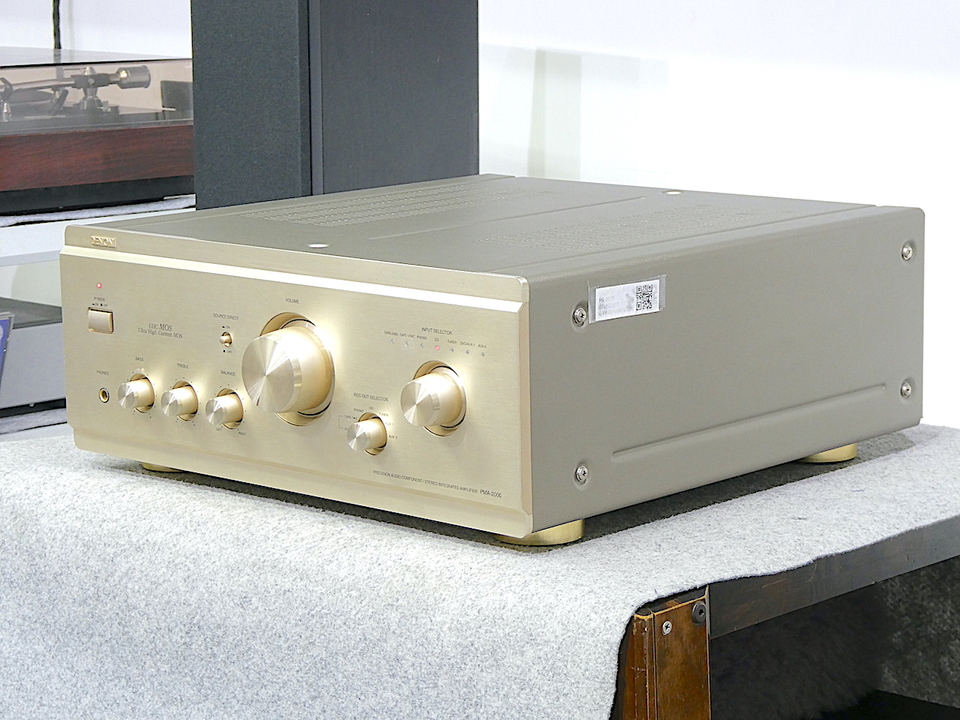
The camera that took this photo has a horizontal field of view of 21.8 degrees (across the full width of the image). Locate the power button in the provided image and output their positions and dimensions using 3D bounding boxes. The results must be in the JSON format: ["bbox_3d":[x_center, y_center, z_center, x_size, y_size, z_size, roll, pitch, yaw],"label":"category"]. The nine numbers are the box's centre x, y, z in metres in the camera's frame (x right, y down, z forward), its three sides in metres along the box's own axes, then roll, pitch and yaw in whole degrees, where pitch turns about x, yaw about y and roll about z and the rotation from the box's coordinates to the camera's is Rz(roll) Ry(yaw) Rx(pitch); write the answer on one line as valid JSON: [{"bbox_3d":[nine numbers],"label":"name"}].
[{"bbox_3d":[-0.258,-0.026,1.699,0.025,0.015,0.006,8,13,42],"label":"power button"}]

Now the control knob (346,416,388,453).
[{"bbox_3d":[-0.069,0.046,1.527,0.018,0.018,0.018,8,13,42],"label":"control knob"}]

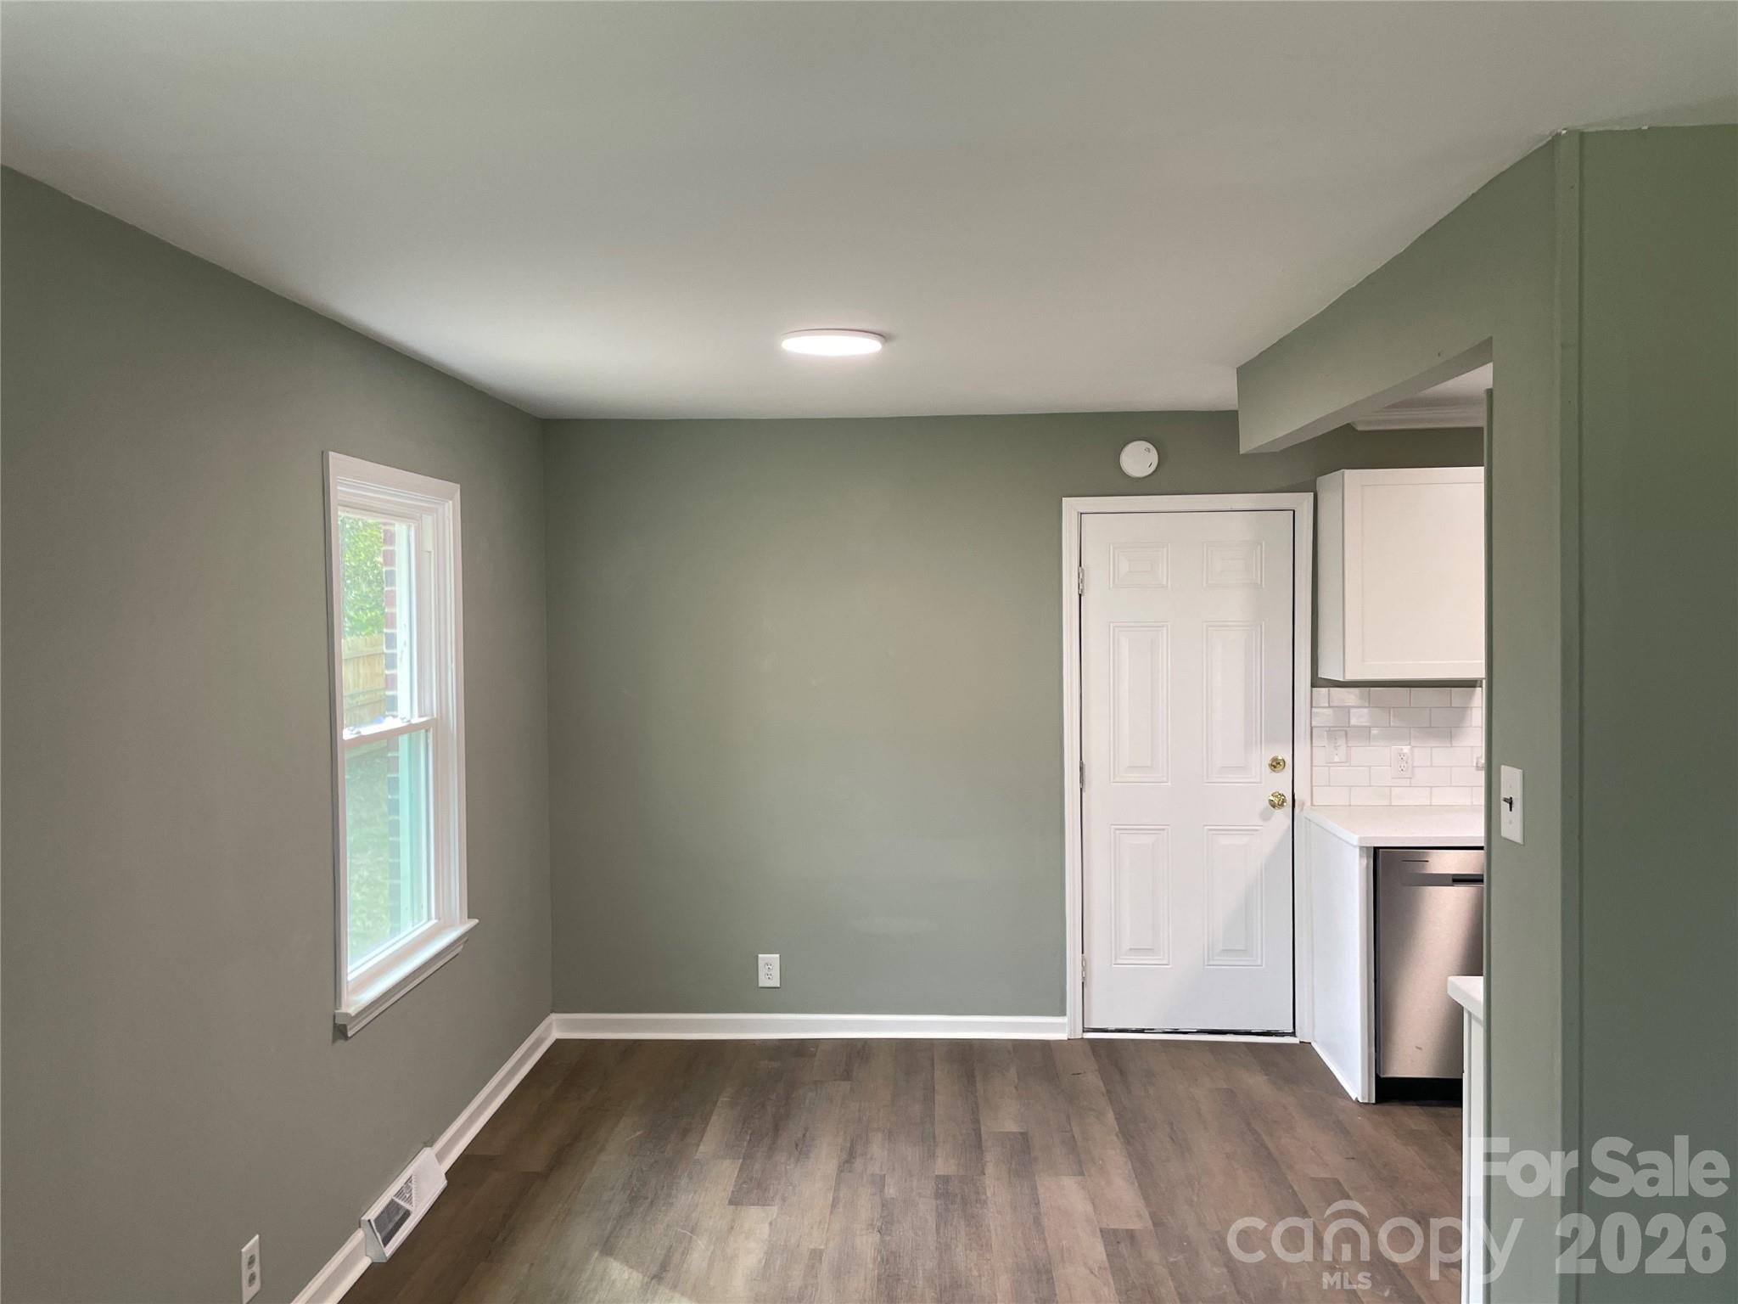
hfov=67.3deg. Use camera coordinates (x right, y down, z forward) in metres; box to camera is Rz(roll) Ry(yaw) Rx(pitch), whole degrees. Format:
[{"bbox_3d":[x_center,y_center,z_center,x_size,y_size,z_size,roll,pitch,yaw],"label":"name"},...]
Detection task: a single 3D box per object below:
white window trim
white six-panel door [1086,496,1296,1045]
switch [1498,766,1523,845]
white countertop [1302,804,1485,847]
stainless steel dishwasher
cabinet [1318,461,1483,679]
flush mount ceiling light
[{"bbox_3d":[-1.324,0.227,3.715,0.090,1.478,0.975,-1,2,2],"label":"white window trim"},{"bbox_3d":[1.241,0.470,5.074,0.815,2.019,0.047,-1,2,2],"label":"white six-panel door"},{"bbox_3d":[1.091,0.260,2.230,0.014,0.125,0.077,-1,2,2],"label":"switch"},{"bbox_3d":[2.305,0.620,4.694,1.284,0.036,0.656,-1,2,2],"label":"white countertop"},{"bbox_3d":[2.037,1.056,4.703,0.602,0.825,0.605,-1,2,2],"label":"stainless steel dishwasher"},{"bbox_3d":[2.021,-0.284,4.842,0.607,0.758,0.315,-1,2,2],"label":"cabinet"},{"bbox_3d":[-0.099,-0.843,3.562,0.284,0.027,0.284,-1,2,2],"label":"flush mount ceiling light"}]

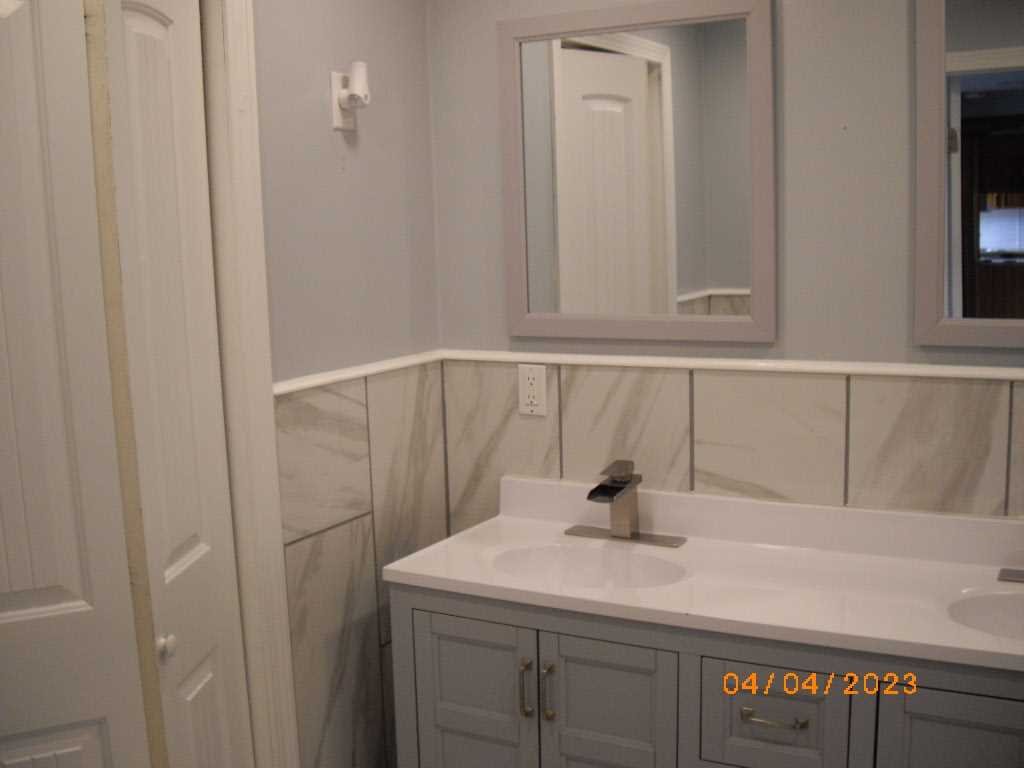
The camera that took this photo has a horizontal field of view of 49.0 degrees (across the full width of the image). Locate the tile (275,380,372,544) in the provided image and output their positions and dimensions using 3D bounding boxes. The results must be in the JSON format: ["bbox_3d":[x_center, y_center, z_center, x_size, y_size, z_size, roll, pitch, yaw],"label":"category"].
[{"bbox_3d":[-0.386,0.153,2.323,0.010,0.299,0.290,2,9,30],"label":"tile"}]

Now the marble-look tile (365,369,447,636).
[{"bbox_3d":[-0.234,0.268,2.594,0.010,0.603,0.291,2,9,30],"label":"marble-look tile"}]

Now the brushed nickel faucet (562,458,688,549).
[{"bbox_3d":[0.218,0.248,2.353,0.262,0.171,0.155,2,9,30],"label":"brushed nickel faucet"}]

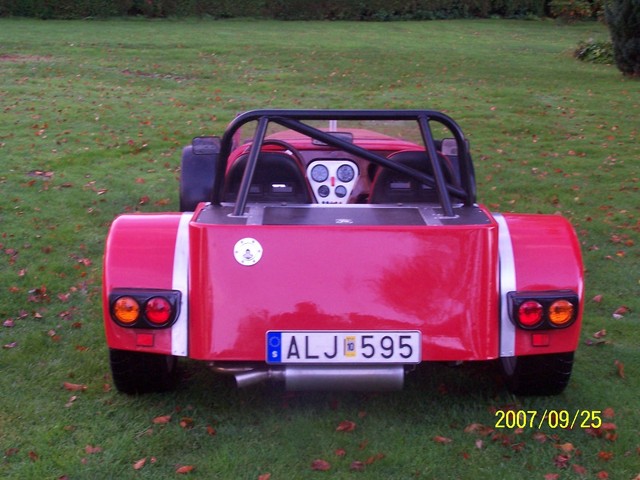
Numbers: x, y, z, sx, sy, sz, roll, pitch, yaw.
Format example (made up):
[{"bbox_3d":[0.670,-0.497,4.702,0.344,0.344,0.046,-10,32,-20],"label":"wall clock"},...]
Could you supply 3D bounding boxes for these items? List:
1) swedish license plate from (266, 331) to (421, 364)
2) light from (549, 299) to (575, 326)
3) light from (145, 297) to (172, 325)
[{"bbox_3d":[0.081,0.363,4.000,0.525,0.115,0.020,0,14,0],"label":"swedish license plate"},{"bbox_3d":[0.823,0.248,4.030,0.090,0.090,0.040,0,14,0],"label":"light"},{"bbox_3d":[-0.547,0.241,4.010,0.090,0.090,0.040,0,14,0],"label":"light"}]

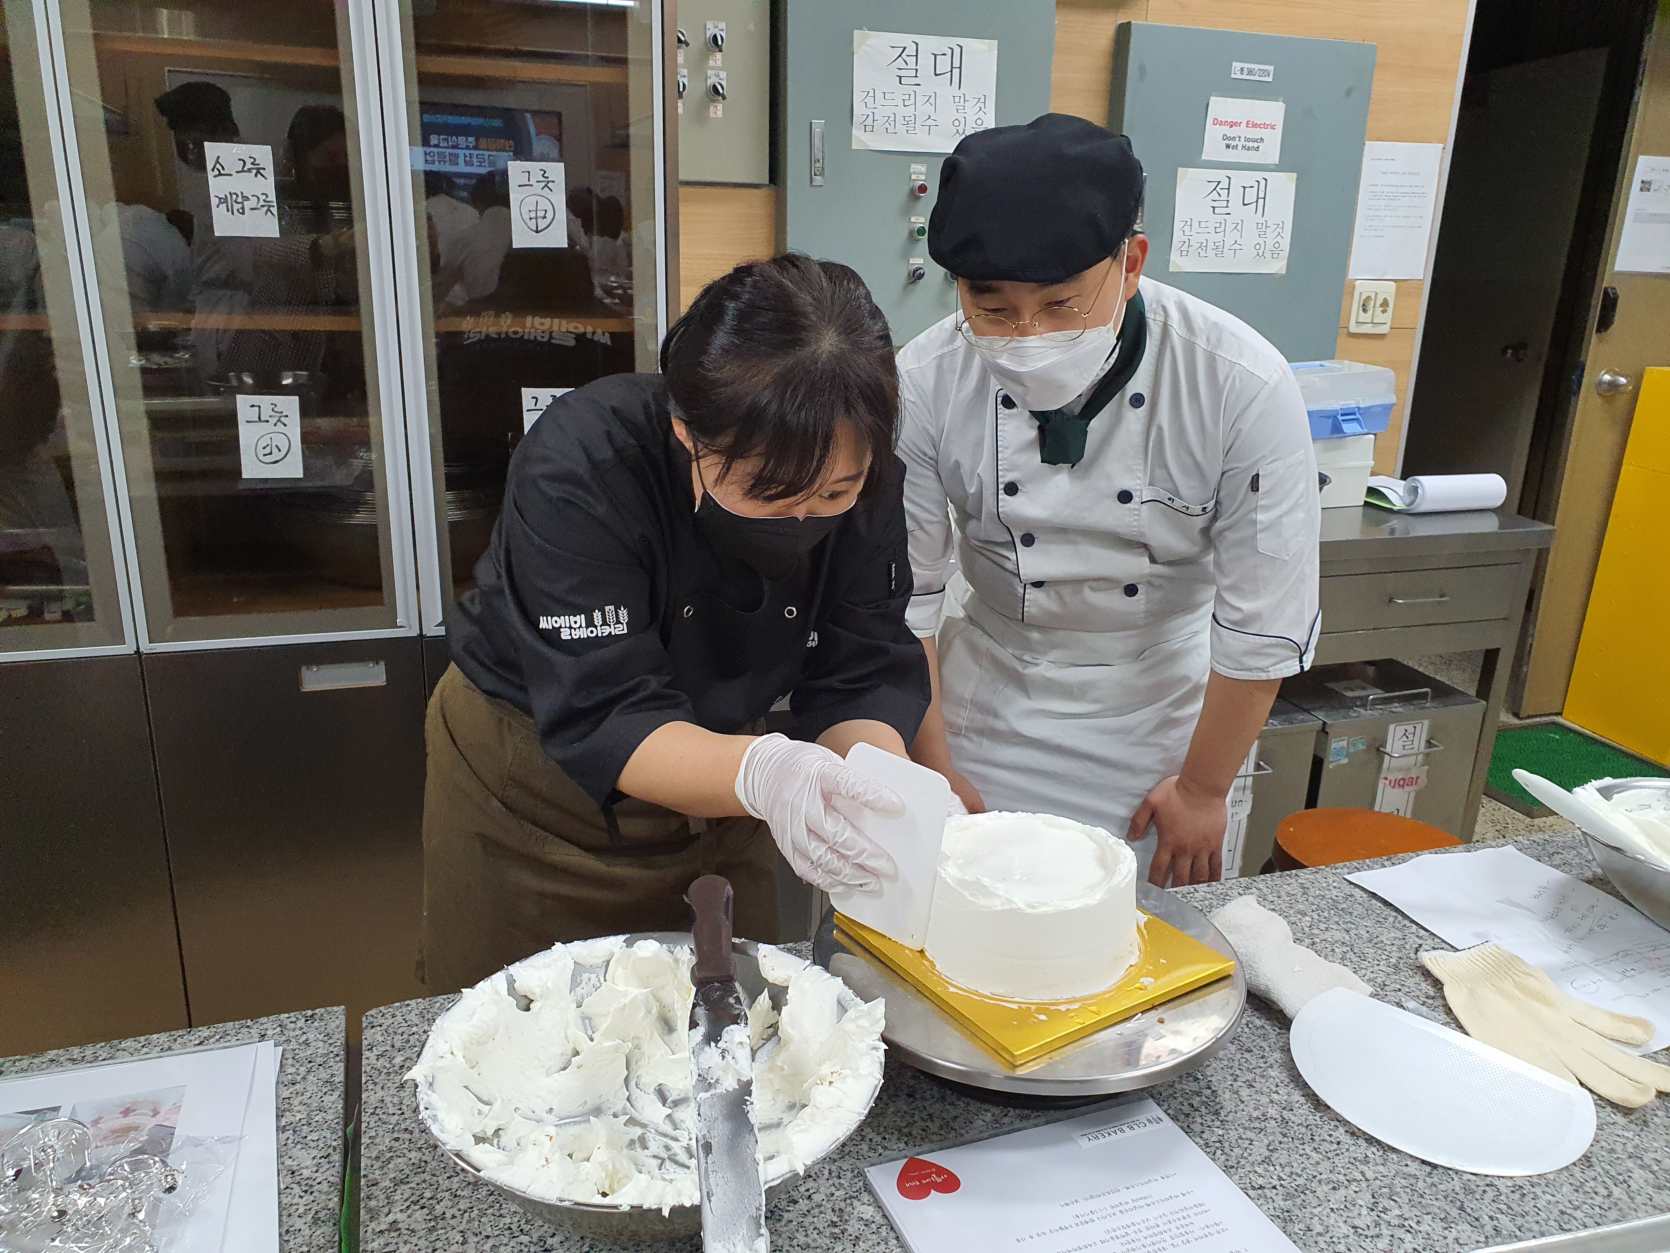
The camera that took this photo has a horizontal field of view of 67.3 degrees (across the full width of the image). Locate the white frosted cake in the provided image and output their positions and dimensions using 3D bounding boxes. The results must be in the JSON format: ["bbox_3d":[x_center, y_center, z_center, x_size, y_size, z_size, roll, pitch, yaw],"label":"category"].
[{"bbox_3d":[0.140,0.194,0.888,0.150,0.067,0.150,2,17,0],"label":"white frosted cake"}]

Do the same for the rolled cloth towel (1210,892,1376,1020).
[{"bbox_3d":[0.349,0.262,0.989,0.090,0.030,0.170,-4,18,-17],"label":"rolled cloth towel"}]

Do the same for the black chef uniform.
[{"bbox_3d":[-0.139,0.162,1.141,0.450,0.770,0.480,-8,20,-28],"label":"black chef uniform"}]

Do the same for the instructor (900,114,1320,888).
[{"bbox_3d":[0.298,0.186,1.551,0.500,1.493,0.570,6,18,14],"label":"instructor"}]

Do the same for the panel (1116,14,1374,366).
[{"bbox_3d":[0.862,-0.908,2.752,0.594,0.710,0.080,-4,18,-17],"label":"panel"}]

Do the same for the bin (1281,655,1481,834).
[{"bbox_3d":[1.072,0.330,2.792,0.410,0.515,0.470,-4,18,-17],"label":"bin"}]

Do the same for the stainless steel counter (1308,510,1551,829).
[{"bbox_3d":[0.621,0.170,2.698,1.500,0.852,0.600,-4,18,-17],"label":"stainless steel counter"}]

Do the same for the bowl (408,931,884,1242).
[{"bbox_3d":[-0.106,0.290,0.751,0.270,0.095,0.270,2,17,0],"label":"bowl"}]

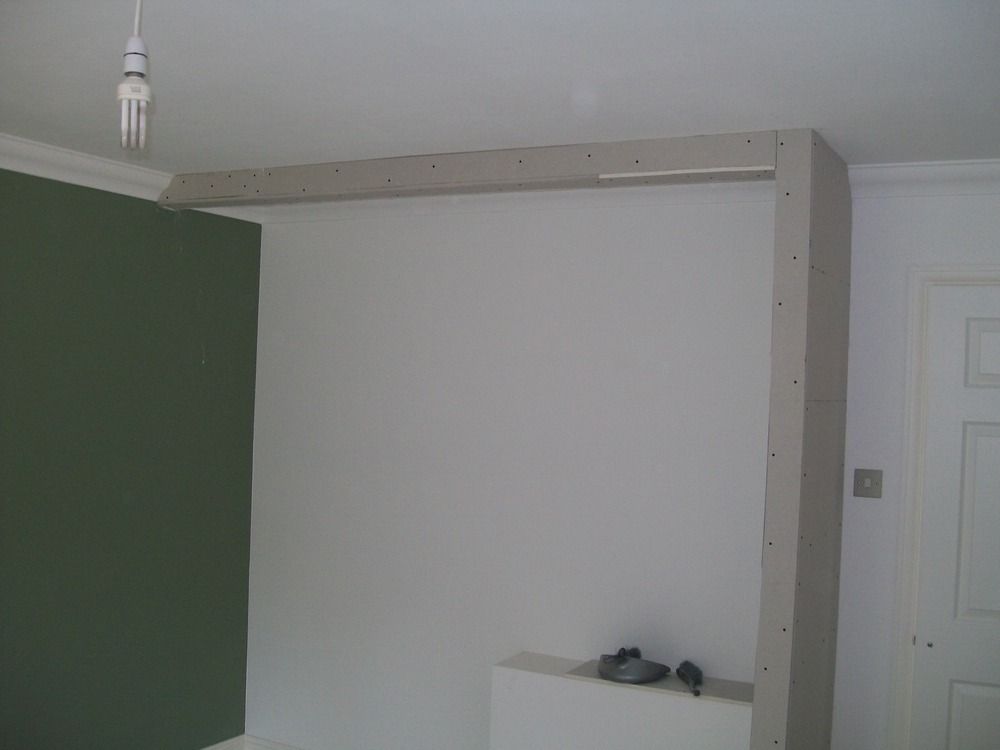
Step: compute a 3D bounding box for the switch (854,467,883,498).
[{"bbox_3d":[1.171,0.345,3.310,0.088,0.088,0.010,2,0,27],"label":"switch"}]

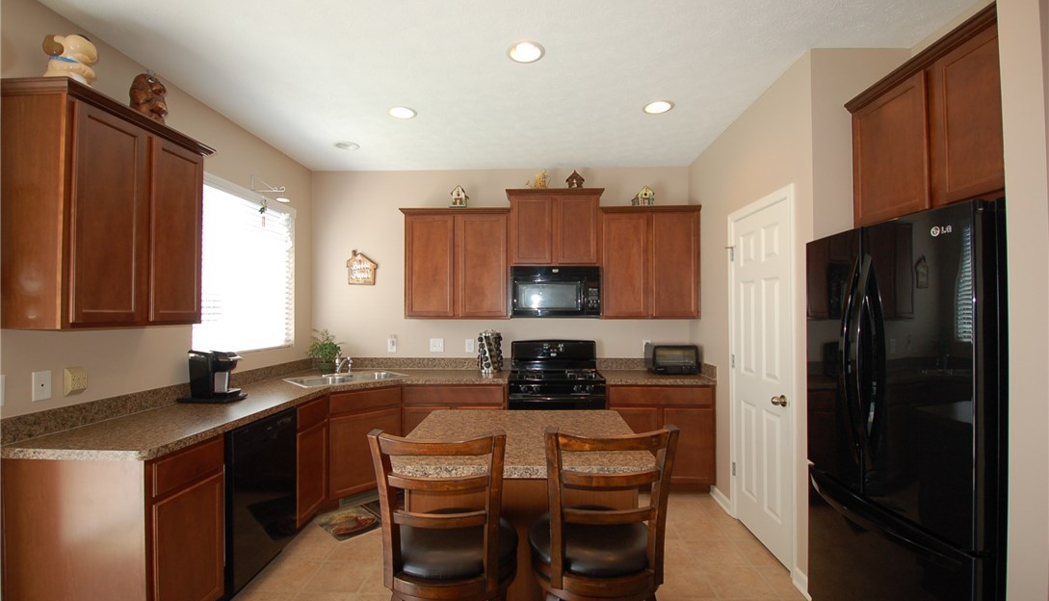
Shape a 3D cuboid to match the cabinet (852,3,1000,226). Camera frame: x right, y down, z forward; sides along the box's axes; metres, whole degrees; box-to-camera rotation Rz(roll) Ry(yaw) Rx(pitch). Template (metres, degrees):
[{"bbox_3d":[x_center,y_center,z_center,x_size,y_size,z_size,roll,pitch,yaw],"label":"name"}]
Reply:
[{"bbox_3d":[1.757,-0.666,1.728,0.340,0.660,0.890,0,-1,2],"label":"cabinet"}]

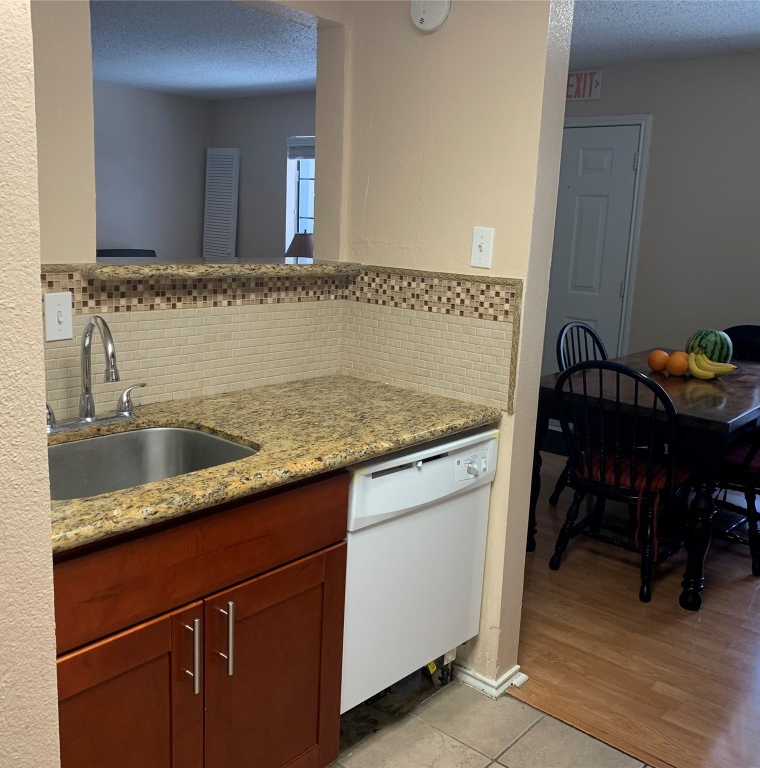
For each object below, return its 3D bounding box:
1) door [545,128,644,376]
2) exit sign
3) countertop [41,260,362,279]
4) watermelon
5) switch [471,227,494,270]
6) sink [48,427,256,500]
[{"bbox_3d":[1.267,-0.692,5.349,0.915,2.060,0.045,12,15,40],"label":"door"},{"bbox_3d":[1.308,-1.956,5.048,0.305,0.188,0.025,12,15,40],"label":"exit sign"},{"bbox_3d":[-0.487,-0.341,2.242,0.295,0.042,0.965,12,15,40],"label":"countertop"},{"bbox_3d":[1.583,-0.156,3.704,0.225,0.222,0.245,12,15,38],"label":"watermelon"},{"bbox_3d":[0.290,-0.388,2.193,0.070,0.114,0.012,12,15,40],"label":"switch"},{"bbox_3d":[-0.568,0.273,1.707,0.430,0.206,0.560,12,15,40],"label":"sink"}]

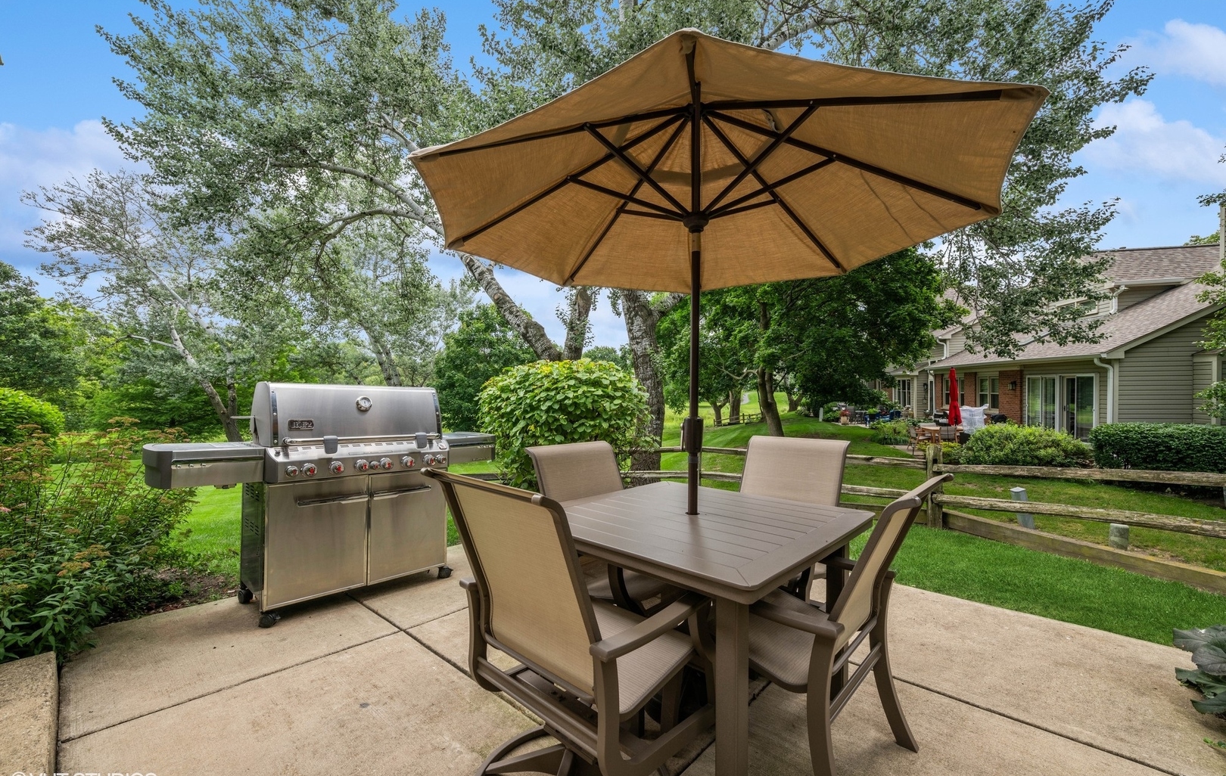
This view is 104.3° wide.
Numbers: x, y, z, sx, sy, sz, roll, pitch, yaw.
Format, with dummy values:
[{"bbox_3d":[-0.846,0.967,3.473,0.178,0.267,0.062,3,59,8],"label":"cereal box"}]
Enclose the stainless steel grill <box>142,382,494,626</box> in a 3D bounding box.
[{"bbox_3d":[-1.691,0.625,3.013,0.676,1.301,1.855,-1,-2,43],"label":"stainless steel grill"}]

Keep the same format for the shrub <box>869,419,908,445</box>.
[{"bbox_3d":[9.420,1.509,16.264,1.200,0.857,1.100,0,-1,0],"label":"shrub"}]

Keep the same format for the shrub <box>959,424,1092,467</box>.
[{"bbox_3d":[9.516,1.308,10.969,2.700,0.892,1.600,0,-1,0],"label":"shrub"}]

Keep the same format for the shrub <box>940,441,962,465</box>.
[{"bbox_3d":[7.959,1.517,11.364,0.700,0.468,0.600,0,-1,0],"label":"shrub"}]

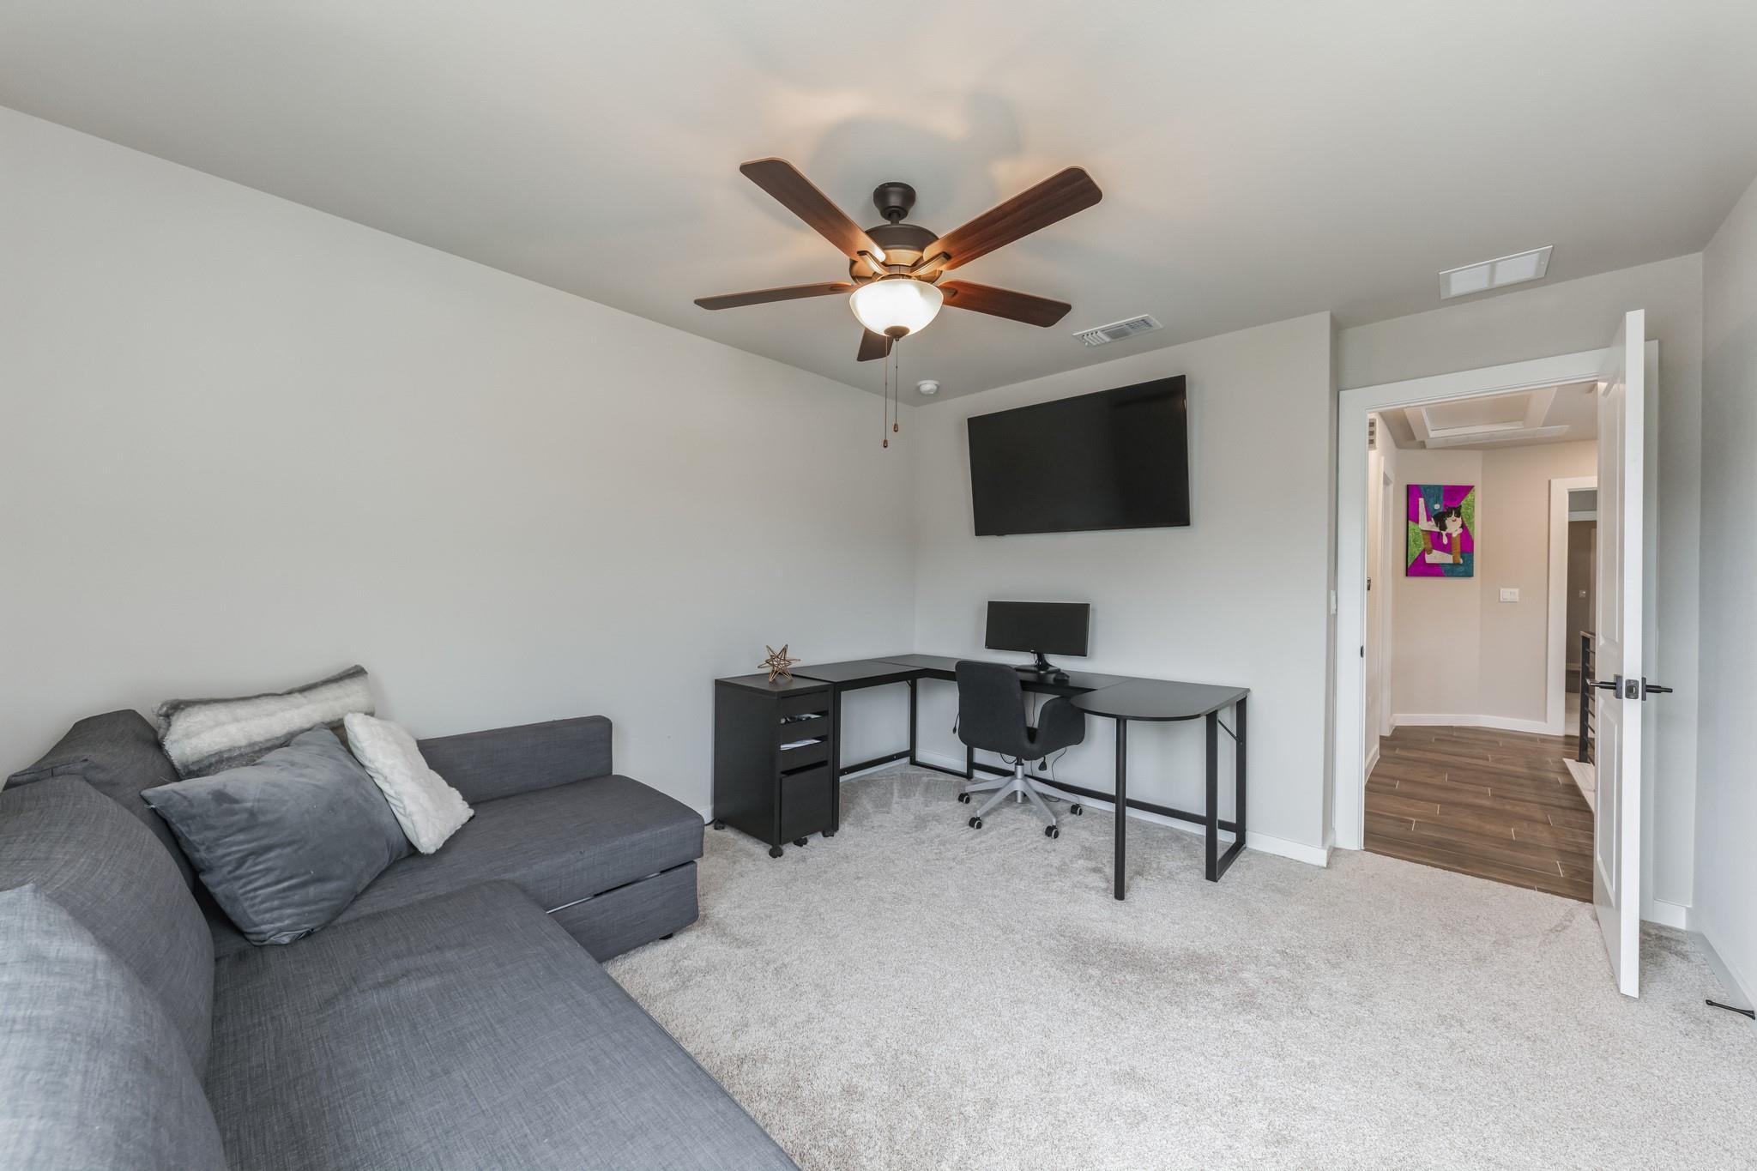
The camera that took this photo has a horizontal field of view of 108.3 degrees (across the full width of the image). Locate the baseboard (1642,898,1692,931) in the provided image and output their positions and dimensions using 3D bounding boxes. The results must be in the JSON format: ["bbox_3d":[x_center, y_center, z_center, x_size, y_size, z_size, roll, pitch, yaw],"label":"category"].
[{"bbox_3d":[2.889,1.203,2.309,0.105,0.090,0.020,1,0,42],"label":"baseboard"}]

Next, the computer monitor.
[{"bbox_3d":[0.857,0.284,3.486,0.615,0.375,0.190,1,0,42],"label":"computer monitor"}]

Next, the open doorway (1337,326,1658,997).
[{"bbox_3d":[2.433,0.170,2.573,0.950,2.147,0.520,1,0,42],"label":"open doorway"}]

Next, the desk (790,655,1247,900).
[{"bbox_3d":[0.582,0.854,3.183,1.990,0.760,1.210,1,0,42],"label":"desk"}]

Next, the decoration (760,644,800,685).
[{"bbox_3d":[-0.497,0.386,3.218,0.200,0.185,0.190,0,0,-9],"label":"decoration"}]

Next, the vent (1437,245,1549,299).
[{"bbox_3d":[2.362,-1.184,2.439,0.297,0.020,0.297,1,0,42],"label":"vent"}]

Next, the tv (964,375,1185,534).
[{"bbox_3d":[1.047,-0.650,3.473,1.230,0.710,0.060,1,8,42],"label":"tv"}]

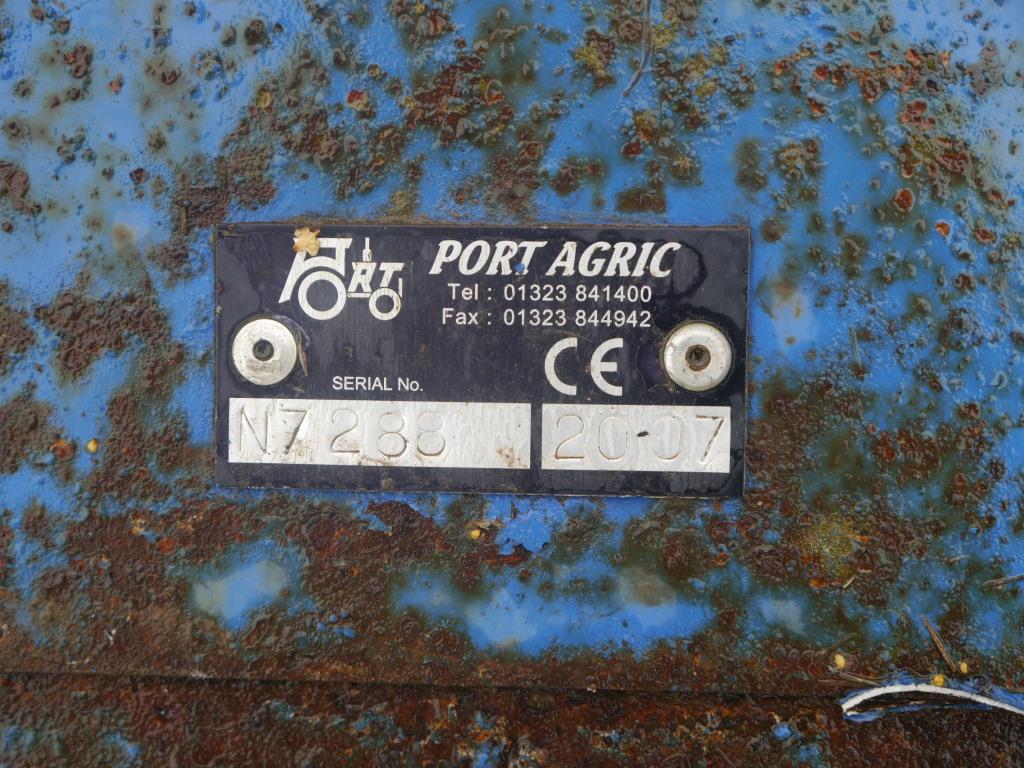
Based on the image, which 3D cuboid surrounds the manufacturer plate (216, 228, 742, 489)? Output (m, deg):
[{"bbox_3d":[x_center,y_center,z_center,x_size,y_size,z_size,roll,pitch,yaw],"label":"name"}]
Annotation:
[{"bbox_3d":[-0.005,-0.003,0.210,0.075,0.002,0.038,1,92,4],"label":"manufacturer plate"}]

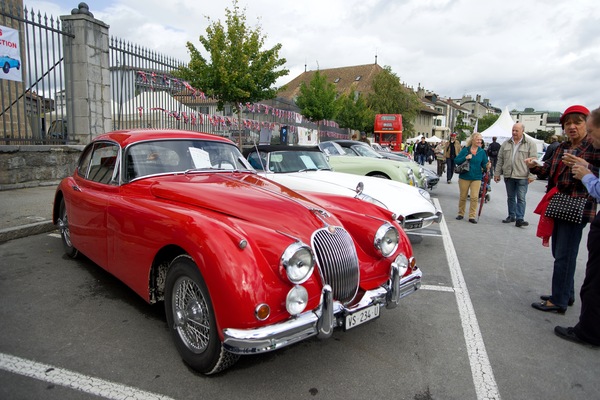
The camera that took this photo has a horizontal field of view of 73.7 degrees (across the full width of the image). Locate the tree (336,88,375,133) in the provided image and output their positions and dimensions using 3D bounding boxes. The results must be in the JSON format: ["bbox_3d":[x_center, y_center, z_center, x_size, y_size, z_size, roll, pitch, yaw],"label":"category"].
[{"bbox_3d":[3.959,-5.707,29.433,3.000,4.846,3.000,2,9,0],"label":"tree"}]

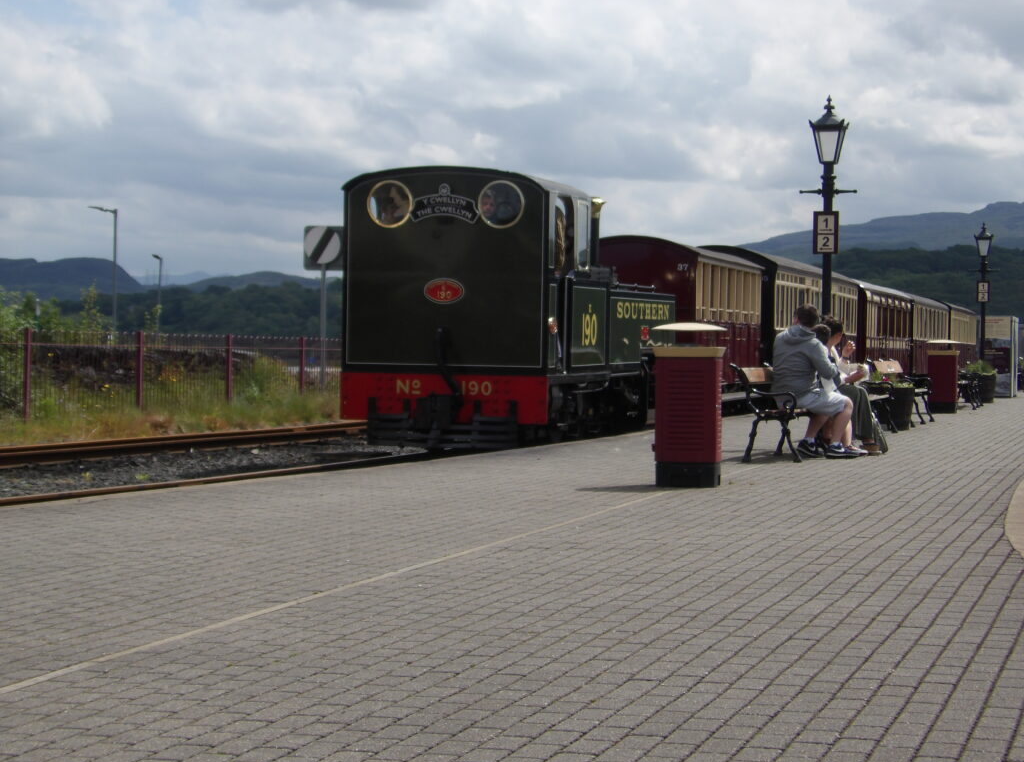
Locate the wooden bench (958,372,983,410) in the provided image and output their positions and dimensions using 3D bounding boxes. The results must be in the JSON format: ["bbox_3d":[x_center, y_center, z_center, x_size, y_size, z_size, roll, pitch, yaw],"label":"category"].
[{"bbox_3d":[7.400,0.040,39.500,0.610,0.820,2.200,1,1,15],"label":"wooden bench"}]

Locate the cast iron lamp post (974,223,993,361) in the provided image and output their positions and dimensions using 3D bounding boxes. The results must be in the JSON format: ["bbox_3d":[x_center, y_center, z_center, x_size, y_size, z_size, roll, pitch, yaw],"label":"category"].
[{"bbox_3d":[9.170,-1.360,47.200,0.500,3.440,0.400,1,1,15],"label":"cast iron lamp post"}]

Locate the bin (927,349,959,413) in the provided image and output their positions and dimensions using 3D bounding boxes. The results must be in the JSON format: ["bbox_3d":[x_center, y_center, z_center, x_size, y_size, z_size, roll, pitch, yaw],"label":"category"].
[{"bbox_3d":[6.556,-0.050,36.900,0.480,1.070,0.470,1,1,12],"label":"bin"}]

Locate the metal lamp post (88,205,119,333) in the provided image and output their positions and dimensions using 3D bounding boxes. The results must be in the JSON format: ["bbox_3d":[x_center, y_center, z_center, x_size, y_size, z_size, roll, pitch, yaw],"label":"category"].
[{"bbox_3d":[-14.860,-3.320,88.000,1.050,6.000,0.300,1,1,-7],"label":"metal lamp post"}]

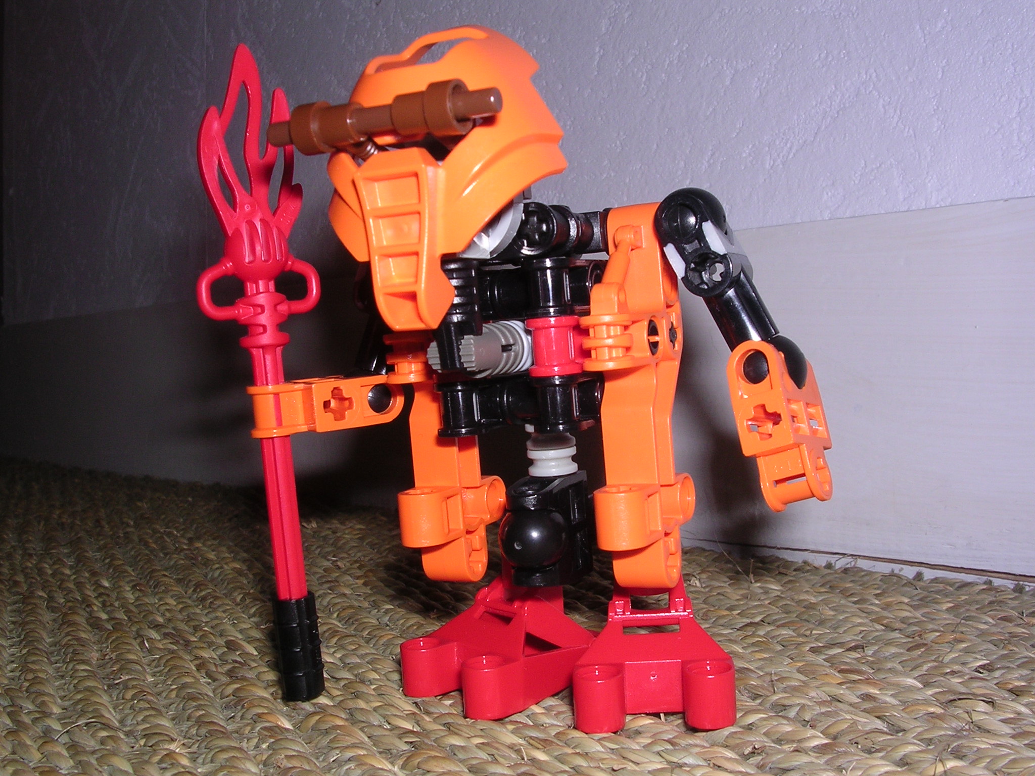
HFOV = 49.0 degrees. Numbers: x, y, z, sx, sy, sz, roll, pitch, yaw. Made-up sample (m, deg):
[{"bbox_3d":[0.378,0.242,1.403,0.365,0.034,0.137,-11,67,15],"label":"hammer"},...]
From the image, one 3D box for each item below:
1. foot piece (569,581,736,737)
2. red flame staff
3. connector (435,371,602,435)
[{"bbox_3d":[0.021,0.037,0.178,0.024,0.022,0.036,-1,1,5],"label":"foot piece"},{"bbox_3d":[-0.040,-0.003,0.183,0.021,0.107,0.009,-7,2,-18],"label":"red flame staff"},{"bbox_3d":[0.001,0.002,0.167,0.024,0.008,0.016,-3,3,27],"label":"connector"}]

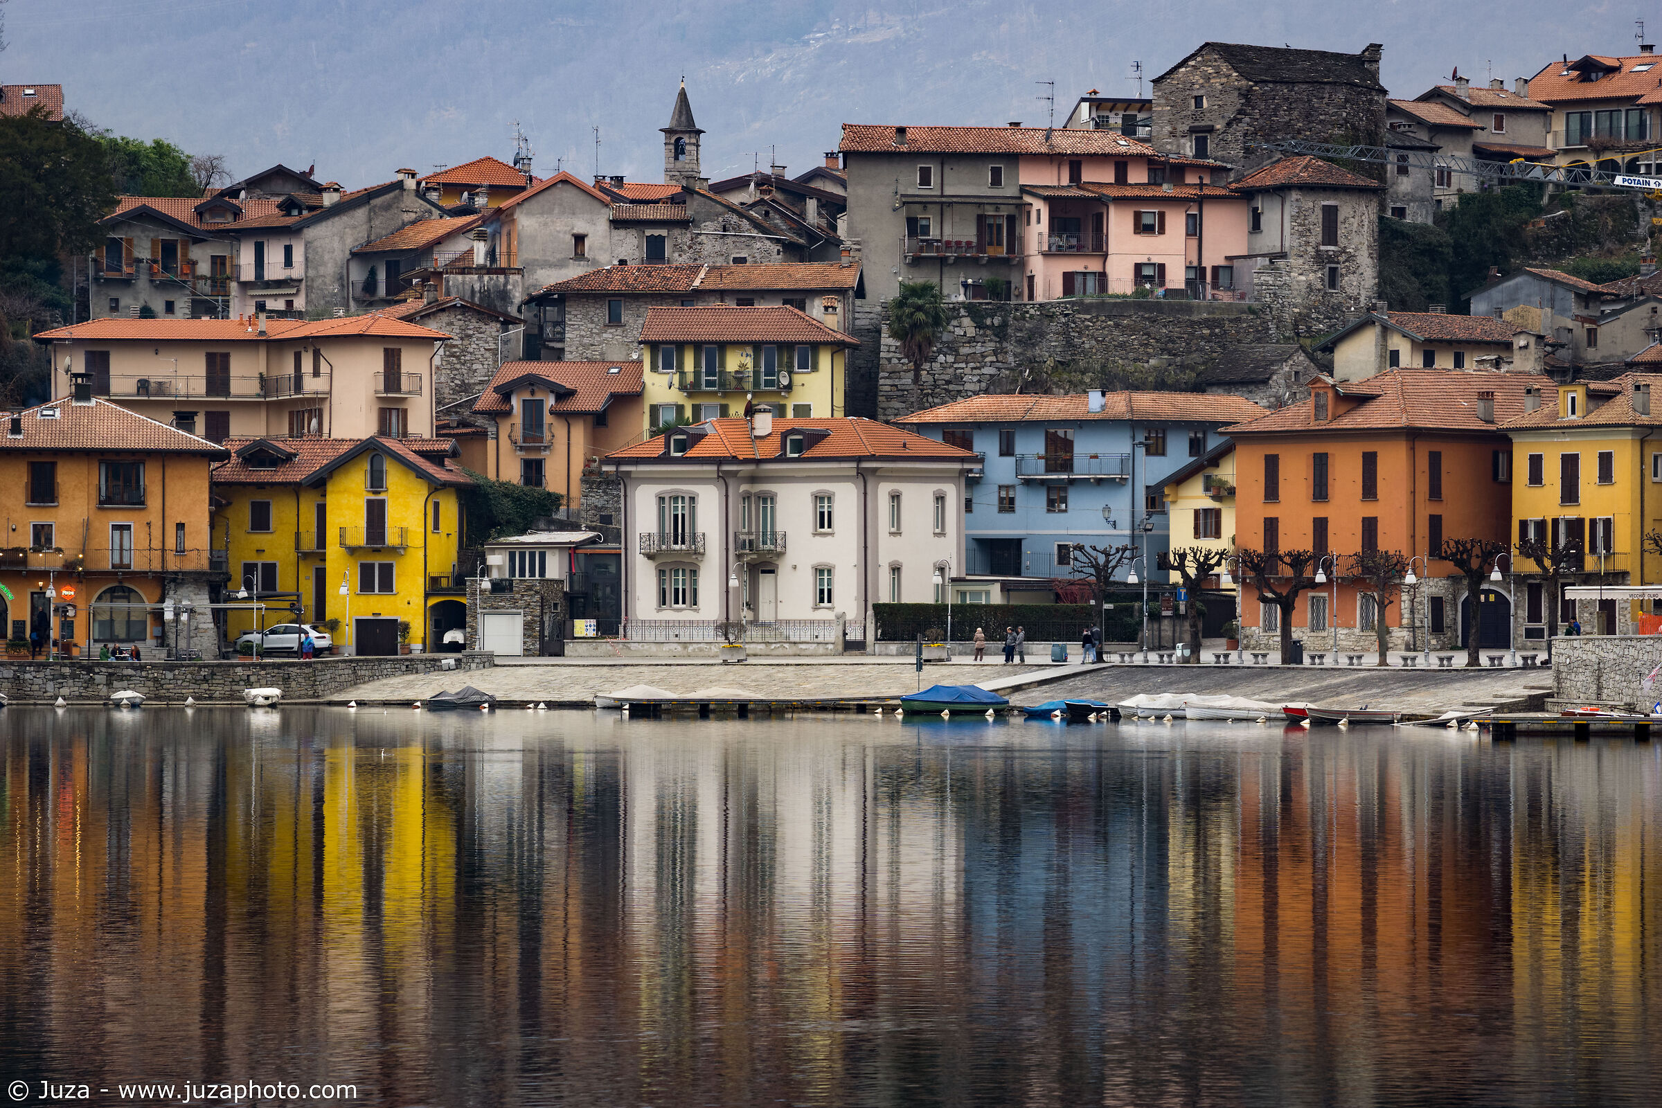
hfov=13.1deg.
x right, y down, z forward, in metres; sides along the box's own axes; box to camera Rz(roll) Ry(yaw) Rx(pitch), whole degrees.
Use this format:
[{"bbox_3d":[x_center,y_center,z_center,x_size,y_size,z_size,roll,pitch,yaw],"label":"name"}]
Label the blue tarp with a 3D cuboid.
[{"bbox_3d":[5.612,6.384,328.000,4.950,1.000,1.800,0,0,-26],"label":"blue tarp"}]

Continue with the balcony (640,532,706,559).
[{"bbox_3d":[-7.912,-0.422,362.000,3.150,1.280,1.100,0,0,28],"label":"balcony"}]

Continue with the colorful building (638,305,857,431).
[{"bbox_3d":[-4.563,-9.232,383.000,11.000,7.700,7.300,0,0,8],"label":"colorful building"}]

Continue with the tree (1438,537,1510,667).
[{"bbox_3d":[28.378,2.122,320.000,3.100,5.700,3.000,0,0,0],"label":"tree"}]

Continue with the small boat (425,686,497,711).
[{"bbox_3d":[-17.820,6.912,349.000,3.900,1.200,1.600,0,0,-41],"label":"small boat"}]

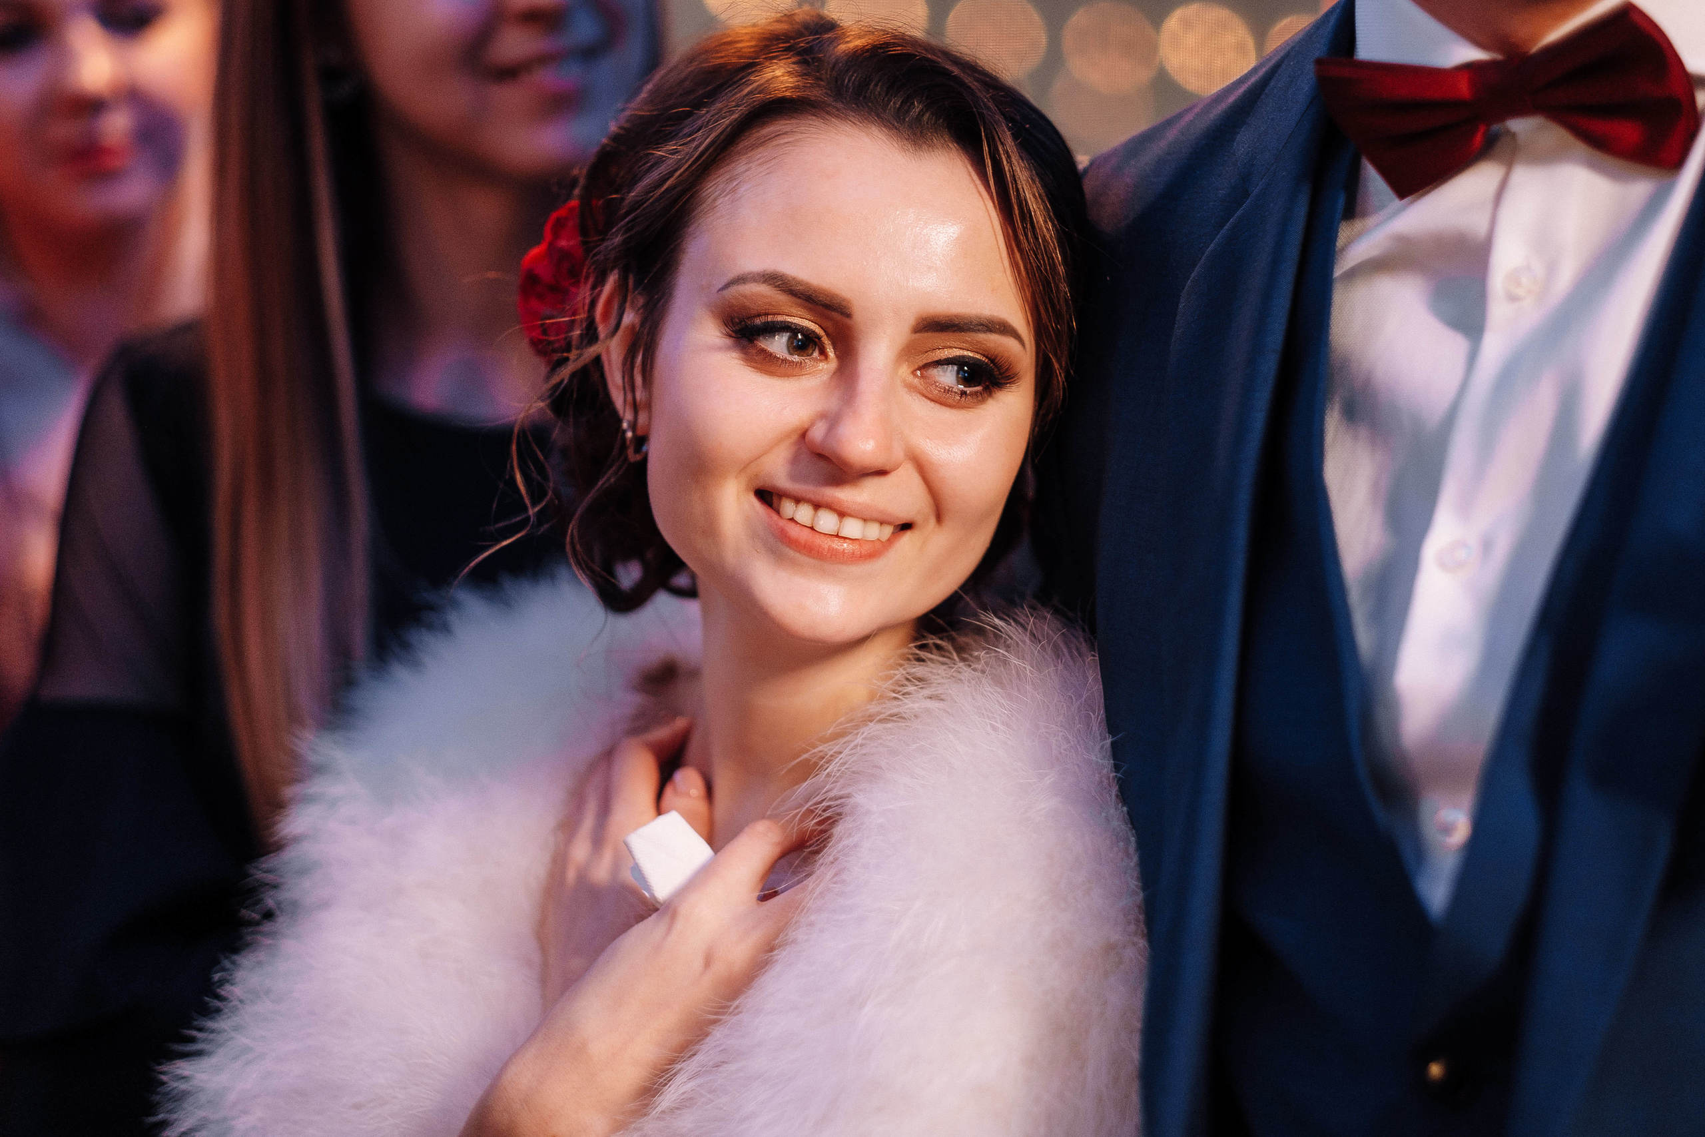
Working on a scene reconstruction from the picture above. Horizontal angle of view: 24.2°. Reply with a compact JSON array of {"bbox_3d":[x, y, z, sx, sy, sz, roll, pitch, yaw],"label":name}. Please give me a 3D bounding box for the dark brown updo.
[{"bbox_3d":[-0.012,-0.088,1.494,0.190,0.235,0.215,11,-1,-14],"label":"dark brown updo"}]

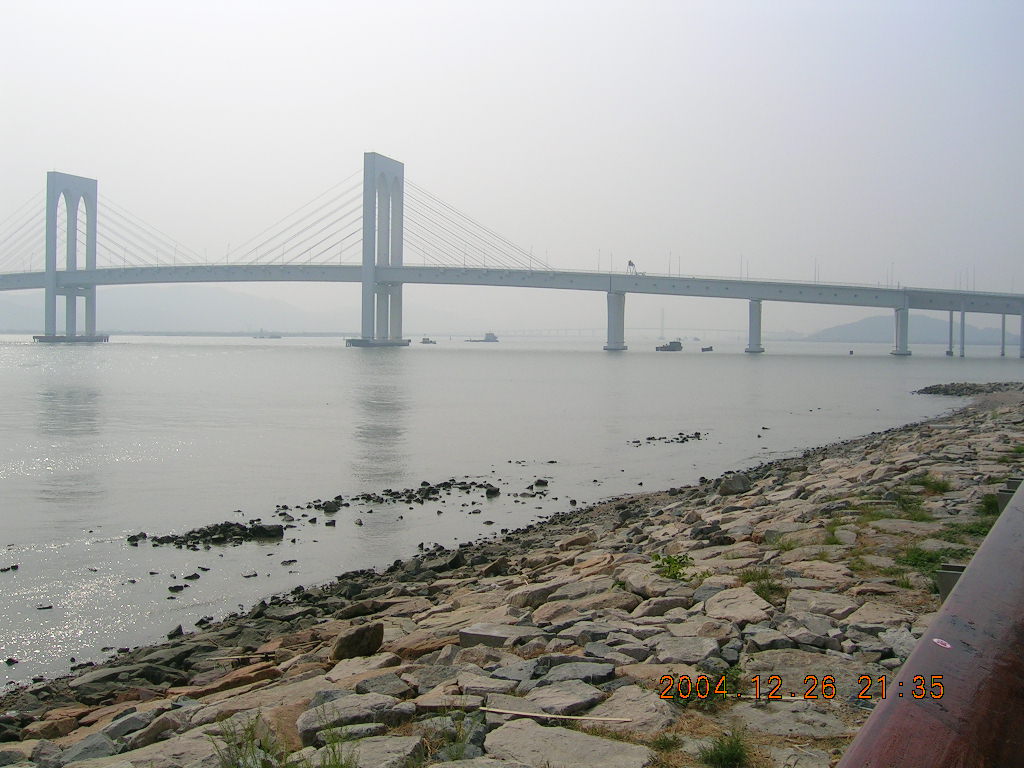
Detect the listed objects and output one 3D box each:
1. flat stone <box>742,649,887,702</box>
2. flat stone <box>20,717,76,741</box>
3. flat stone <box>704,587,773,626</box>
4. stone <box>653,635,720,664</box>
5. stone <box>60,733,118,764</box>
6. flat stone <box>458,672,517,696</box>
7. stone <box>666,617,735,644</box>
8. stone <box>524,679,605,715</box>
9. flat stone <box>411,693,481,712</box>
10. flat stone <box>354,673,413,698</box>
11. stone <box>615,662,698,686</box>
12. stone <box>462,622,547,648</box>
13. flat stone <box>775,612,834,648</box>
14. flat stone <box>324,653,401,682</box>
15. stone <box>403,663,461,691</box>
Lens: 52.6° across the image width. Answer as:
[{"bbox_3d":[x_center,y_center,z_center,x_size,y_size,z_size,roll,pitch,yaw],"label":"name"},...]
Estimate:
[{"bbox_3d":[1.959,1.940,6.720,0.831,0.160,0.920,-4,0,16],"label":"flat stone"},{"bbox_3d":[-4.340,3.236,9.706,0.425,0.145,0.312,-8,-3,-10],"label":"flat stone"},{"bbox_3d":[1.984,1.978,9.067,0.546,0.150,0.800,-5,0,12],"label":"flat stone"},{"bbox_3d":[1.304,2.015,7.730,0.482,0.140,0.506,-5,0,10],"label":"stone"},{"bbox_3d":[-3.295,2.844,8.091,0.412,0.136,0.347,-7,-3,-20],"label":"stone"},{"bbox_3d":[-0.174,2.173,7.392,0.361,0.120,0.232,-5,-1,-16],"label":"flat stone"},{"bbox_3d":[1.409,1.844,7.763,0.425,0.128,0.351,-4,3,-10],"label":"stone"},{"bbox_3d":[0.325,1.933,6.425,0.383,0.111,0.347,-6,4,-35],"label":"stone"},{"bbox_3d":[-0.410,2.049,6.671,0.449,0.111,0.334,-2,1,0],"label":"flat stone"},{"bbox_3d":[-0.982,2.290,7.877,0.432,0.128,0.345,-8,-3,-10],"label":"flat stone"},{"bbox_3d":[0.999,2.027,7.067,0.505,0.130,0.340,-4,0,-7],"label":"stone"},{"bbox_3d":[-0.050,2.271,9.195,0.692,0.200,0.407,-6,-1,19],"label":"stone"},{"bbox_3d":[2.283,1.938,8.104,0.376,0.174,0.431,-4,0,6],"label":"flat stone"},{"bbox_3d":[-1.301,2.470,9.042,0.634,0.136,0.430,-7,-3,-18],"label":"flat stone"},{"bbox_3d":[-0.608,2.259,7.835,0.359,0.140,0.332,-5,-1,-20],"label":"stone"}]

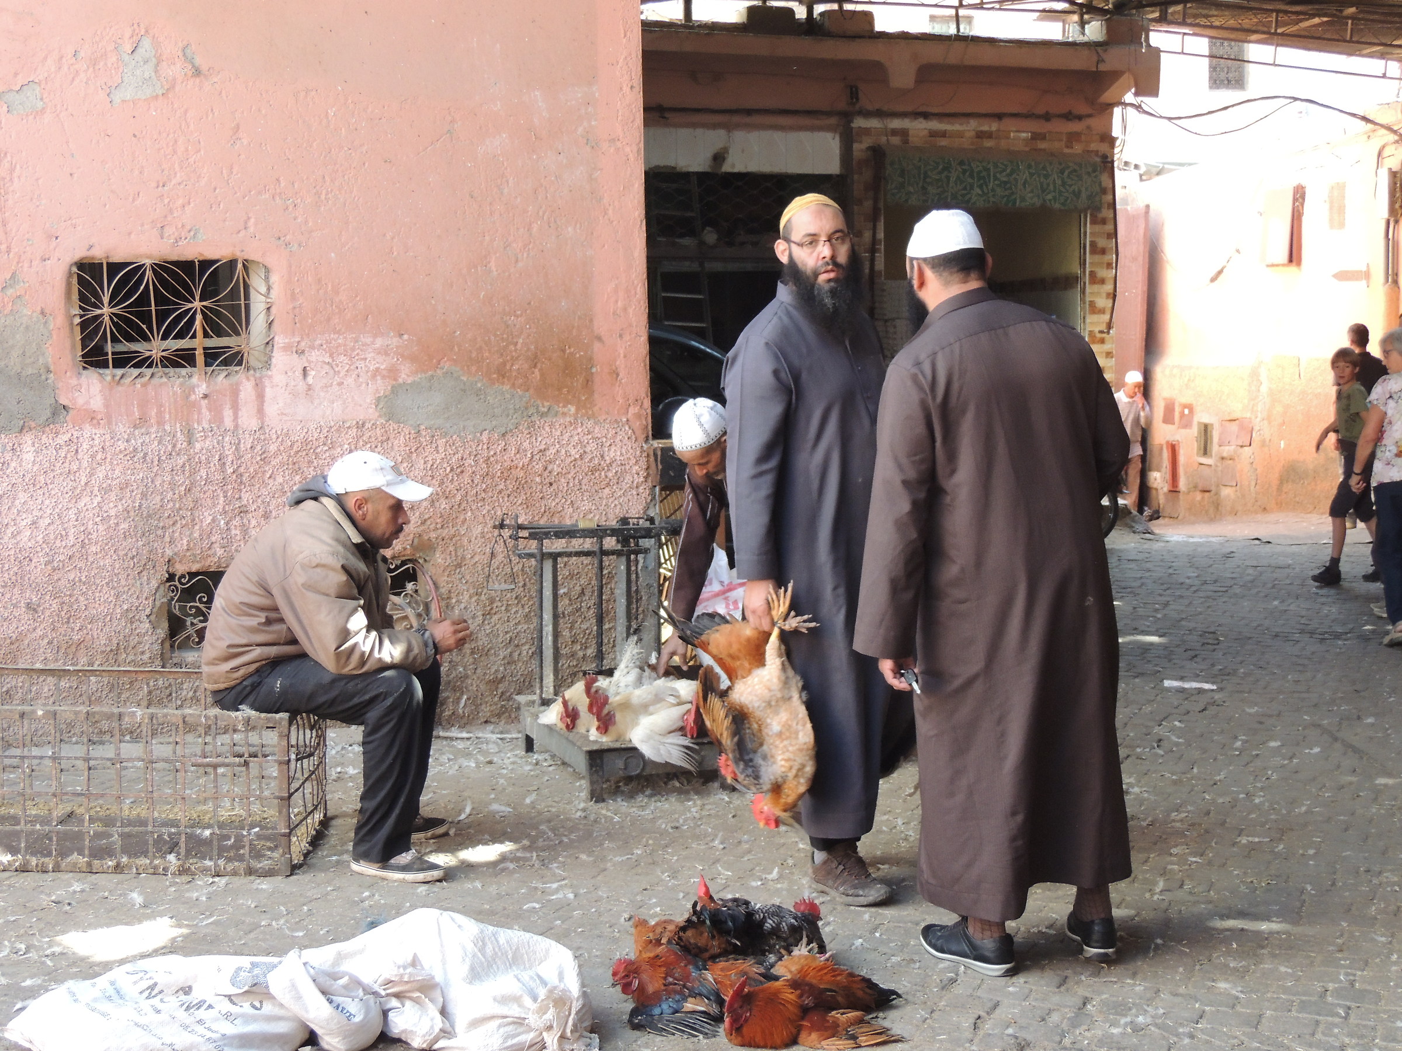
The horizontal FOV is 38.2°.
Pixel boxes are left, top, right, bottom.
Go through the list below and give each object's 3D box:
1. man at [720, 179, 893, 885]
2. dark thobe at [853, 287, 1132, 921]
[{"bbox_3d":[0.300,0.053,5.266,0.400,1.790,0.530,4,5,44],"label":"man"},{"bbox_3d":[0.700,0.181,4.778,0.640,1.490,0.430,-2,5,-25],"label":"dark thobe"}]

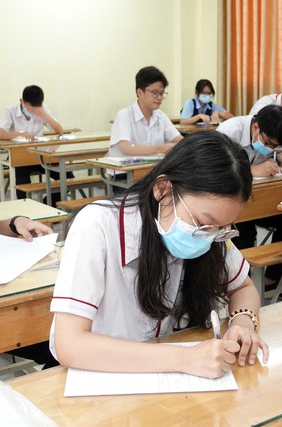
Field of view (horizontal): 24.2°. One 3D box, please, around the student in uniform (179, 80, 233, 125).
[{"bbox_3d":[0.724,-0.805,6.977,0.570,1.210,0.620,-9,14,-31],"label":"student in uniform"}]

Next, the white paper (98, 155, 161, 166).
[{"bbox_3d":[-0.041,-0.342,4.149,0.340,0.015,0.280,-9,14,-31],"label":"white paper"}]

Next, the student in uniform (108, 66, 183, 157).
[{"bbox_3d":[0.071,-0.323,4.491,0.540,1.330,0.620,-9,14,-31],"label":"student in uniform"}]

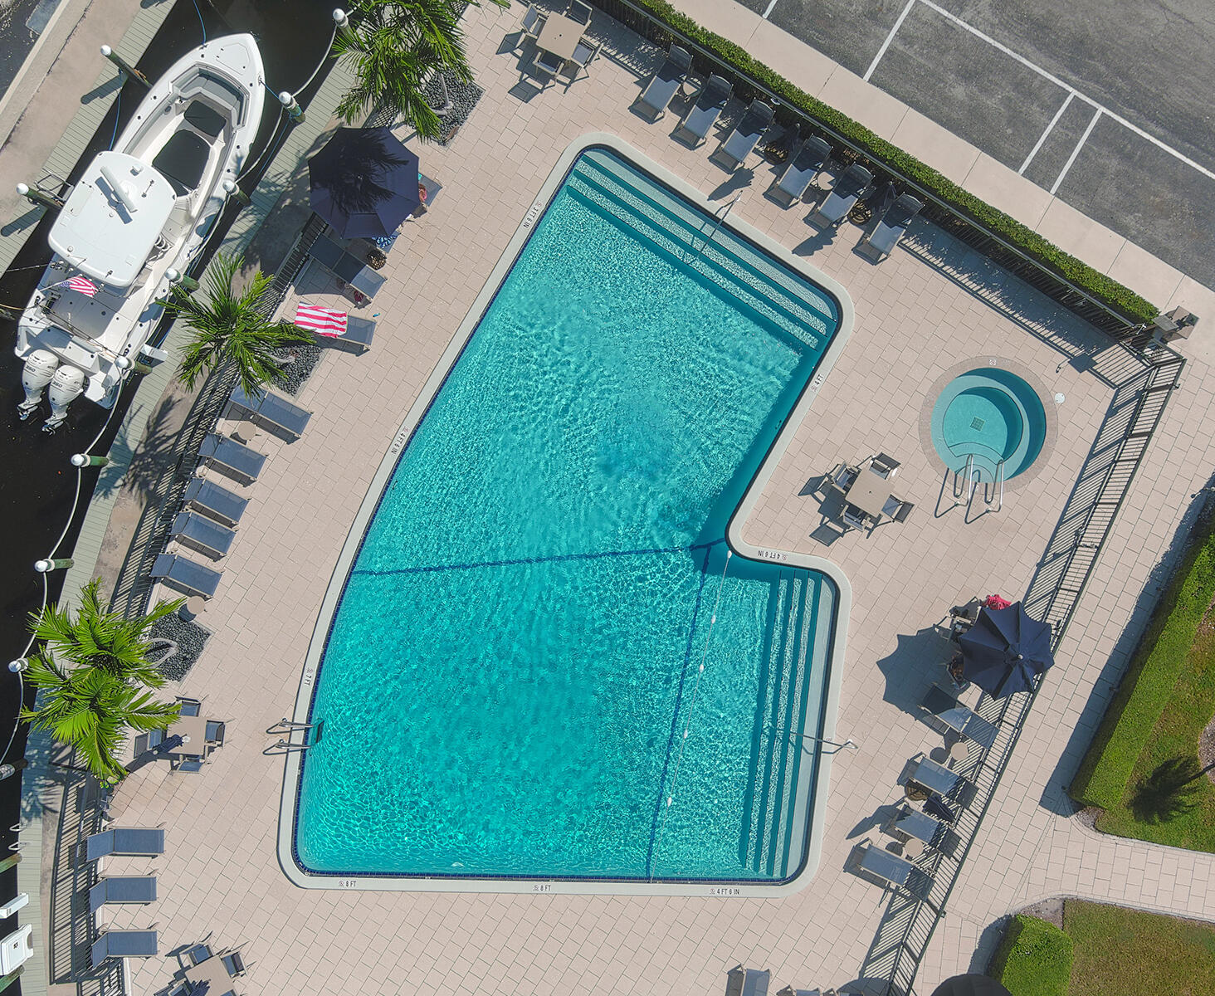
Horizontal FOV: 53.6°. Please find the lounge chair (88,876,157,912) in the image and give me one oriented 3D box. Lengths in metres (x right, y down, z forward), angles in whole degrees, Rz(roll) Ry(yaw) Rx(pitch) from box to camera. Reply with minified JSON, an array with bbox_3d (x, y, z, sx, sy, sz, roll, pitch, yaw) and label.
[{"bbox_3d":[-11.490,9.392,28.711,1.380,1.070,0.660,0,90,0],"label":"lounge chair"}]

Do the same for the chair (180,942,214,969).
[{"bbox_3d":[-9.698,10.908,28.806,0.600,0.880,0.640,-26,90,-1],"label":"chair"}]

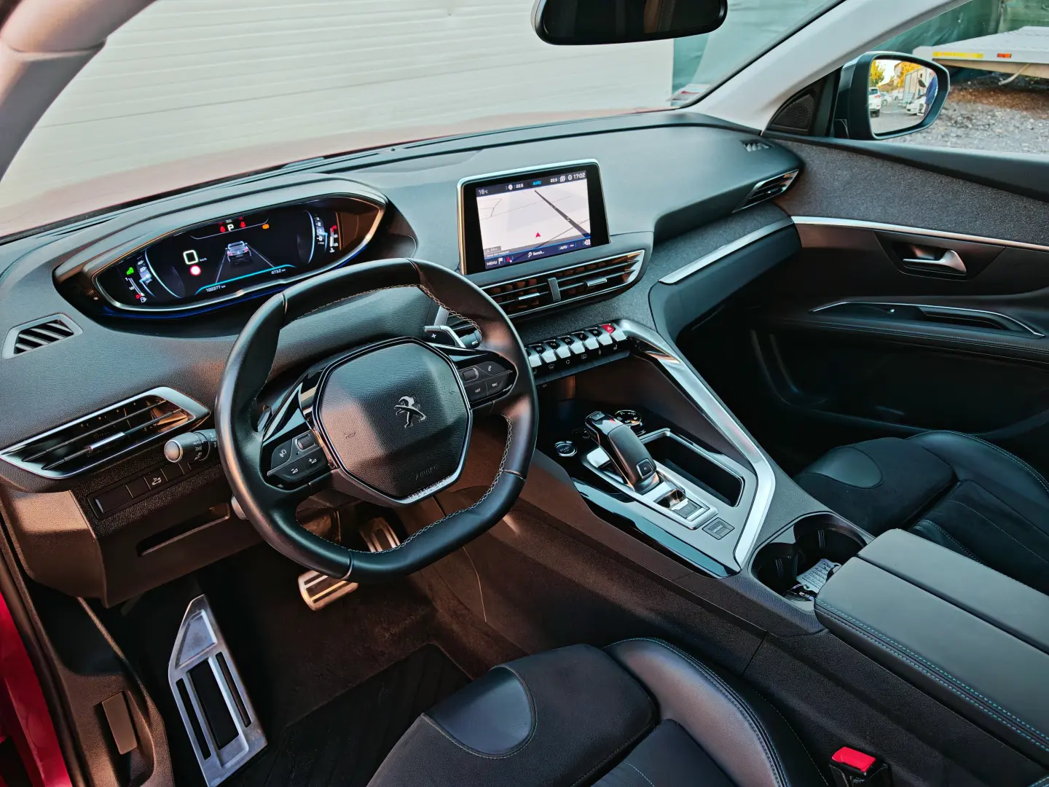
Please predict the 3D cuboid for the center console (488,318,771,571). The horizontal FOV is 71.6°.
[{"bbox_3d":[0.174,0.072,0.944,0.265,0.240,0.400,-18,31,-28],"label":"center console"}]

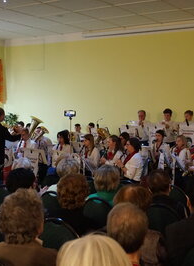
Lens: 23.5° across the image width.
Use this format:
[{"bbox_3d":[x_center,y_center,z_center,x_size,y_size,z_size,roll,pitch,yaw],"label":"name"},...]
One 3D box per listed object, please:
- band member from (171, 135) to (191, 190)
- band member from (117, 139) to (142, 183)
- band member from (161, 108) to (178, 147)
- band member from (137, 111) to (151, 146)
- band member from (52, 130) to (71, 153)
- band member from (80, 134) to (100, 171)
[{"bbox_3d":[1.361,0.684,8.189,0.720,1.260,0.500,-1,3,-34],"label":"band member"},{"bbox_3d":[0.398,0.718,6.973,0.720,1.270,0.500,0,3,-22],"label":"band member"},{"bbox_3d":[1.327,0.410,8.753,0.520,1.719,0.450,2,3,23],"label":"band member"},{"bbox_3d":[1.038,0.351,10.461,0.500,1.710,0.400,2,3,25],"label":"band member"},{"bbox_3d":[-0.770,0.603,9.001,0.500,1.280,0.720,3,3,37],"label":"band member"},{"bbox_3d":[-0.301,0.664,7.756,0.780,1.275,0.520,-1,3,-26],"label":"band member"}]

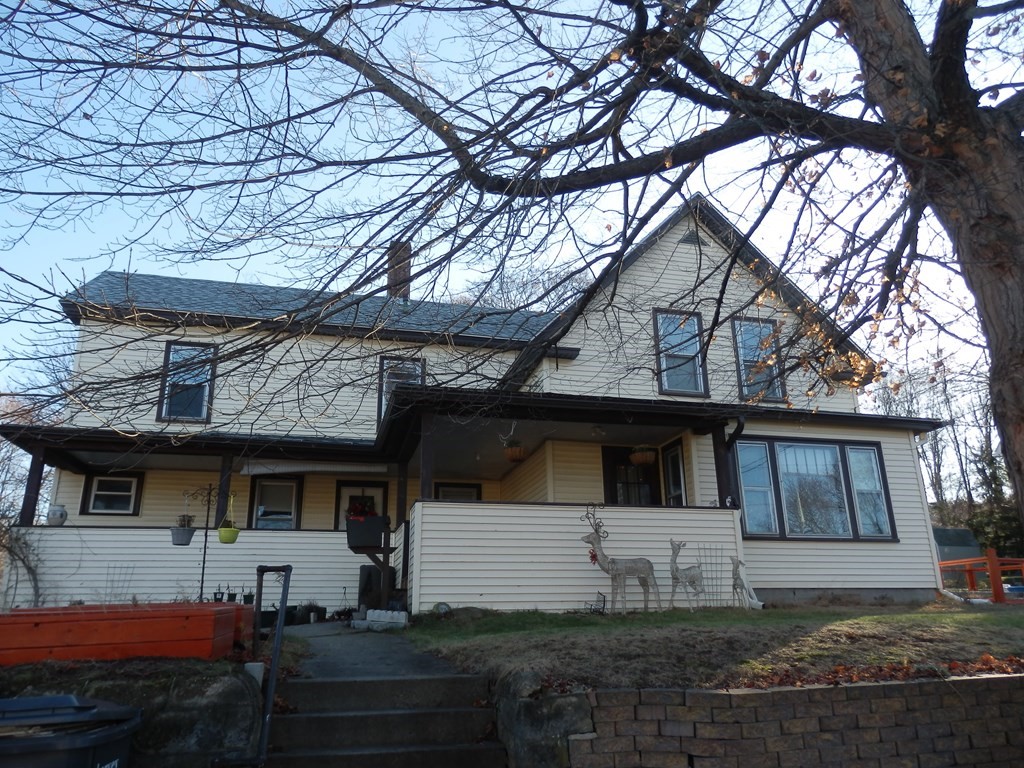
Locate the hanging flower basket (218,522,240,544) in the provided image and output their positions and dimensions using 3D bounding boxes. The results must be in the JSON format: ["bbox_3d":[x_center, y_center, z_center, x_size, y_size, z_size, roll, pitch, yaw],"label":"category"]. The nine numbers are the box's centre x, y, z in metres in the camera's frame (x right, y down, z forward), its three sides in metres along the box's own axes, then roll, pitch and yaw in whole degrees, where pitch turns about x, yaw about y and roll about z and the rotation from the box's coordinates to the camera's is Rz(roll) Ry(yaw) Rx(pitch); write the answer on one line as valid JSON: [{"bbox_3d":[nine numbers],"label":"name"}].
[{"bbox_3d":[-4.169,2.202,10.896,0.300,0.275,0.300,4,-19,-13],"label":"hanging flower basket"}]

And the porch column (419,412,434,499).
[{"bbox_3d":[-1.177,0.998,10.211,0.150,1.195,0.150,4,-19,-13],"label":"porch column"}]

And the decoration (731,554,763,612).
[{"bbox_3d":[3.214,2.768,10.333,0.380,0.706,0.180,-10,-21,25],"label":"decoration"}]

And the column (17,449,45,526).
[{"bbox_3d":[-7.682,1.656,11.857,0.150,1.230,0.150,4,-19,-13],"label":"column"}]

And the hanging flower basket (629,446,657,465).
[{"bbox_3d":[1.976,1.074,11.187,0.410,0.250,0.410,-1,-19,0],"label":"hanging flower basket"}]

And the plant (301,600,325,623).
[{"bbox_3d":[-3.136,3.597,11.668,0.370,0.320,0.350,4,-19,-13],"label":"plant"}]

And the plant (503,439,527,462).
[{"bbox_3d":[0.049,0.959,10.781,0.340,0.310,0.340,4,-19,-13],"label":"plant"}]

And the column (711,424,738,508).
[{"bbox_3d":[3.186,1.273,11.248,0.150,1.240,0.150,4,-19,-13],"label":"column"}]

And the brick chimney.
[{"bbox_3d":[-2.907,-2.809,19.186,0.570,1.720,0.570,4,-19,-13],"label":"brick chimney"}]

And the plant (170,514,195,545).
[{"bbox_3d":[-4.783,2.123,10.764,0.345,0.425,0.345,4,-19,-13],"label":"plant"}]

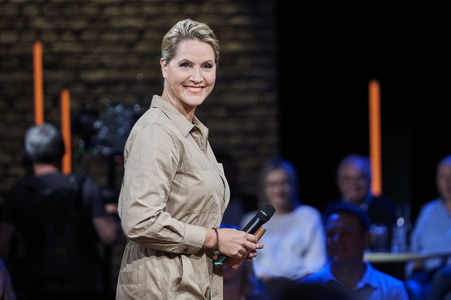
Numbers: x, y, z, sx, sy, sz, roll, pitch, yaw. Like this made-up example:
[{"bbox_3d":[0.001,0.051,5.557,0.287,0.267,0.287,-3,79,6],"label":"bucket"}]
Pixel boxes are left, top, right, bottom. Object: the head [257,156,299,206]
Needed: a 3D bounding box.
[{"bbox_3d":[0.241,0.146,11.600,0.185,0.230,0.220,-1,0,12],"label":"head"}]

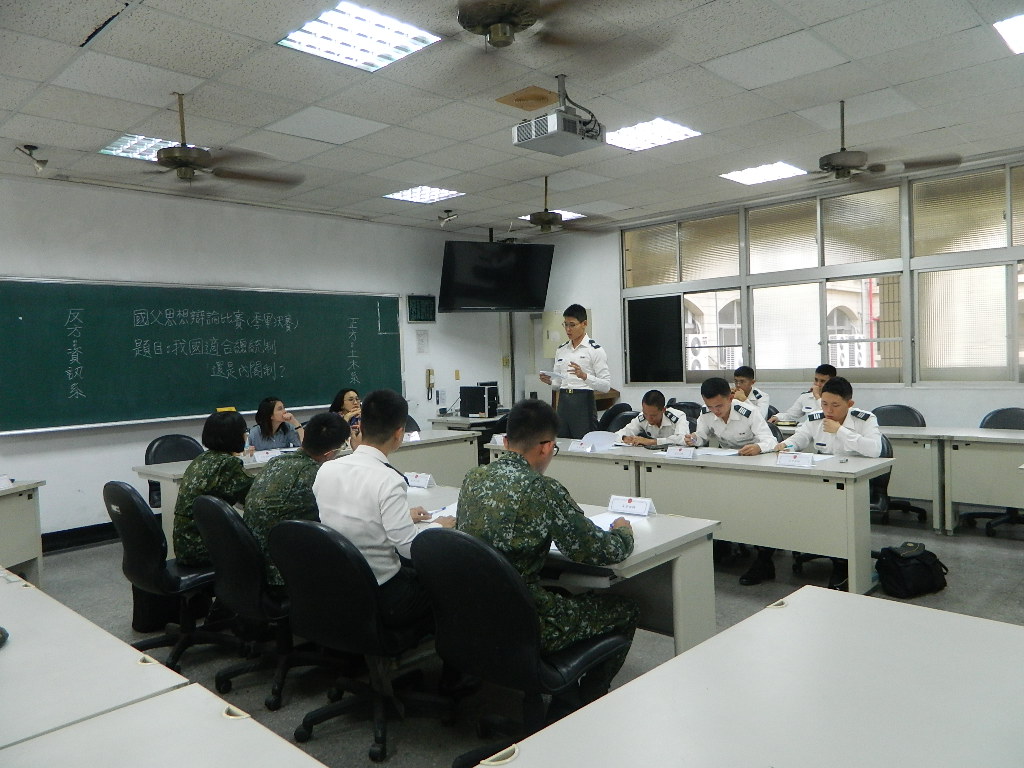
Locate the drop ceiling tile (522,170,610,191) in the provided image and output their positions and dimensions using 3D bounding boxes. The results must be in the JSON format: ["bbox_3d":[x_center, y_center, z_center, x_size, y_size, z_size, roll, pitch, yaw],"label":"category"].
[{"bbox_3d":[0.491,-1.791,6.490,0.600,0.018,0.600,0,3,44],"label":"drop ceiling tile"}]

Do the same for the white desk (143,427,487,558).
[{"bbox_3d":[-1.526,0.899,6.320,0.704,0.689,2.928,0,3,44],"label":"white desk"}]

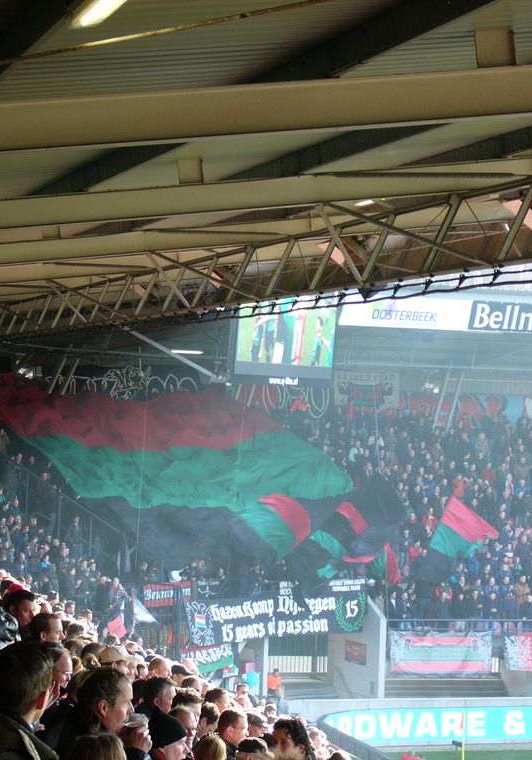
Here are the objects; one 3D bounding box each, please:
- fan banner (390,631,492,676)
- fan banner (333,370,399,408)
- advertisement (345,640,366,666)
[{"bbox_3d":[5.439,8.471,67.999,3.366,1.345,0.060,2,-1,-17],"label":"fan banner"},{"bbox_3d":[3.686,0.366,80.350,2.488,1.300,0.050,2,-1,-17],"label":"fan banner"},{"bbox_3d":[2.809,8.556,68.837,0.050,0.679,1.420,2,-1,-25],"label":"advertisement"}]

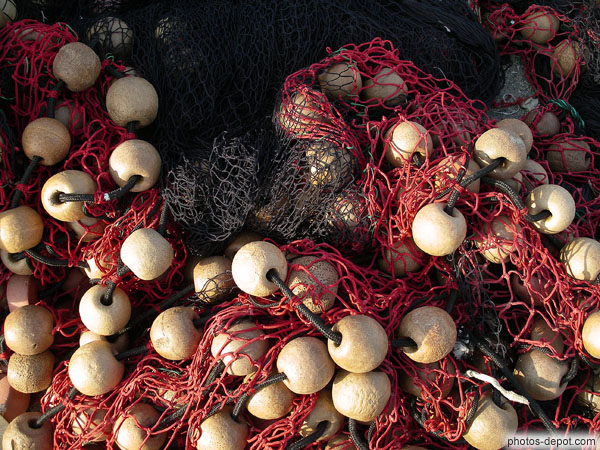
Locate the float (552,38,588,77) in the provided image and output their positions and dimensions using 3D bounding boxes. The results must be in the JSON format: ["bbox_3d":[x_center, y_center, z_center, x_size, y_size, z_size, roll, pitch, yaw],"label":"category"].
[{"bbox_3d":[0.676,-0.416,1.603,0.097,0.094,0.097,0,53,0],"label":"float"}]

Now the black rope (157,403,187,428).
[{"bbox_3d":[-0.249,0.369,1.238,0.092,0.019,0.017,-39,44,13],"label":"black rope"}]

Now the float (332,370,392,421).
[{"bbox_3d":[0.116,0.322,1.210,0.110,0.105,0.108,0,45,0],"label":"float"}]

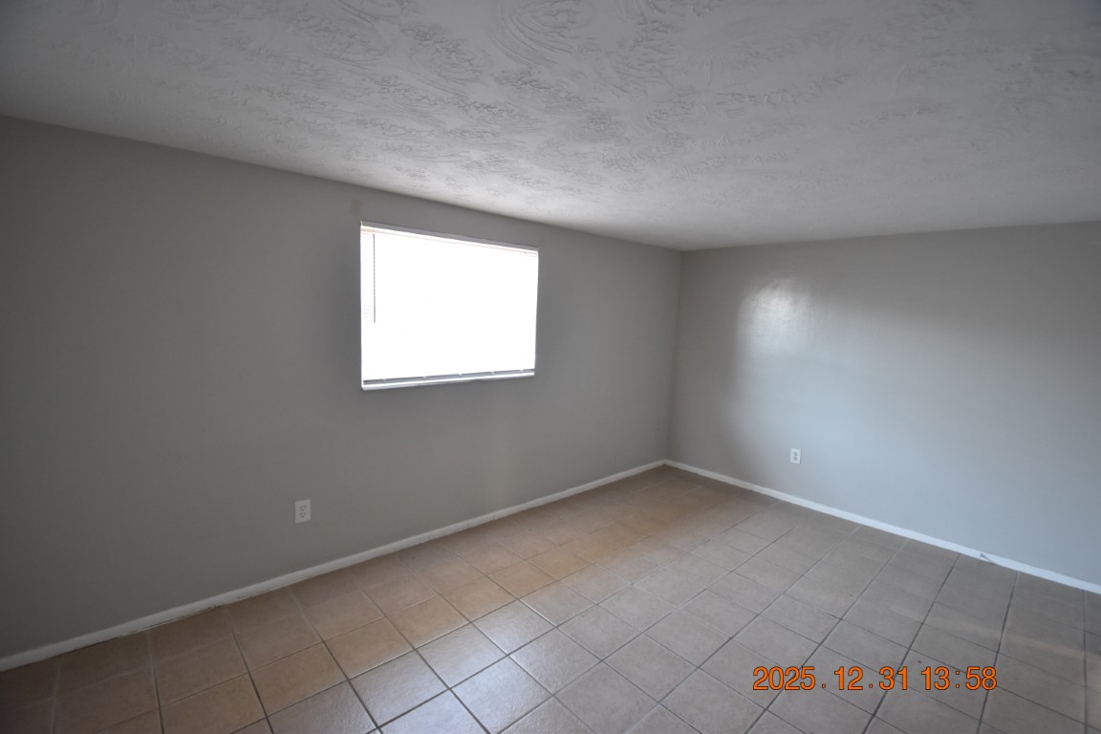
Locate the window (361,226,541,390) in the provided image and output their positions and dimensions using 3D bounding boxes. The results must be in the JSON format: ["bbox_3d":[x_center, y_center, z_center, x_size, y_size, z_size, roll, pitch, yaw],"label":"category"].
[{"bbox_3d":[-0.649,-0.401,3.234,1.360,1.000,0.100,-3,8,-41],"label":"window"}]

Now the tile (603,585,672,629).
[{"bbox_3d":[0.486,1.348,2.580,0.306,0.010,0.306,-2,7,-42],"label":"tile"}]

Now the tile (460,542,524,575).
[{"bbox_3d":[-0.387,1.262,3.021,0.303,0.010,0.303,-2,7,-42],"label":"tile"}]

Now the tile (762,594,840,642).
[{"bbox_3d":[1.373,1.382,2.536,0.306,0.010,0.306,-2,7,-42],"label":"tile"}]

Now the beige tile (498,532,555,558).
[{"bbox_3d":[-0.142,1.248,3.225,0.302,0.010,0.302,-3,8,-42],"label":"beige tile"}]

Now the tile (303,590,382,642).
[{"bbox_3d":[-1.073,1.288,2.393,0.303,0.010,0.303,-2,7,-42],"label":"tile"}]

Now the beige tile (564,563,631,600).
[{"bbox_3d":[0.274,1.308,2.768,0.302,0.010,0.302,-3,8,-42],"label":"beige tile"}]

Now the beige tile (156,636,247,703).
[{"bbox_3d":[-1.542,1.327,2.023,0.306,0.010,0.306,-2,7,-42],"label":"beige tile"}]

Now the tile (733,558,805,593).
[{"bbox_3d":[1.404,1.346,2.966,0.306,0.010,0.306,-2,7,-42],"label":"tile"}]

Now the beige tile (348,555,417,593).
[{"bbox_3d":[-1.047,1.274,2.852,0.306,0.010,0.306,-2,7,-42],"label":"beige tile"}]

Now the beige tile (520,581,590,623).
[{"bbox_3d":[0.044,1.321,2.560,0.302,0.010,0.302,-3,8,-42],"label":"beige tile"}]

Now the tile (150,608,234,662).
[{"bbox_3d":[-1.720,1.278,2.203,0.303,0.010,0.303,-2,7,-42],"label":"tile"}]

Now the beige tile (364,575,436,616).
[{"bbox_3d":[-0.837,1.281,2.589,0.303,0.010,0.303,-2,7,-42],"label":"beige tile"}]

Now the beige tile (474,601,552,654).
[{"bbox_3d":[-0.186,1.334,2.352,0.302,0.010,0.302,-3,8,-42],"label":"beige tile"}]

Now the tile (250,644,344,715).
[{"bbox_3d":[-1.096,1.345,1.990,0.306,0.010,0.306,-2,7,-42],"label":"tile"}]

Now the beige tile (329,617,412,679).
[{"bbox_3d":[-0.854,1.329,2.166,0.302,0.010,0.302,-3,8,-42],"label":"beige tile"}]

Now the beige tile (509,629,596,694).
[{"bbox_3d":[0.021,1.355,2.131,0.303,0.010,0.303,-2,7,-42],"label":"beige tile"}]

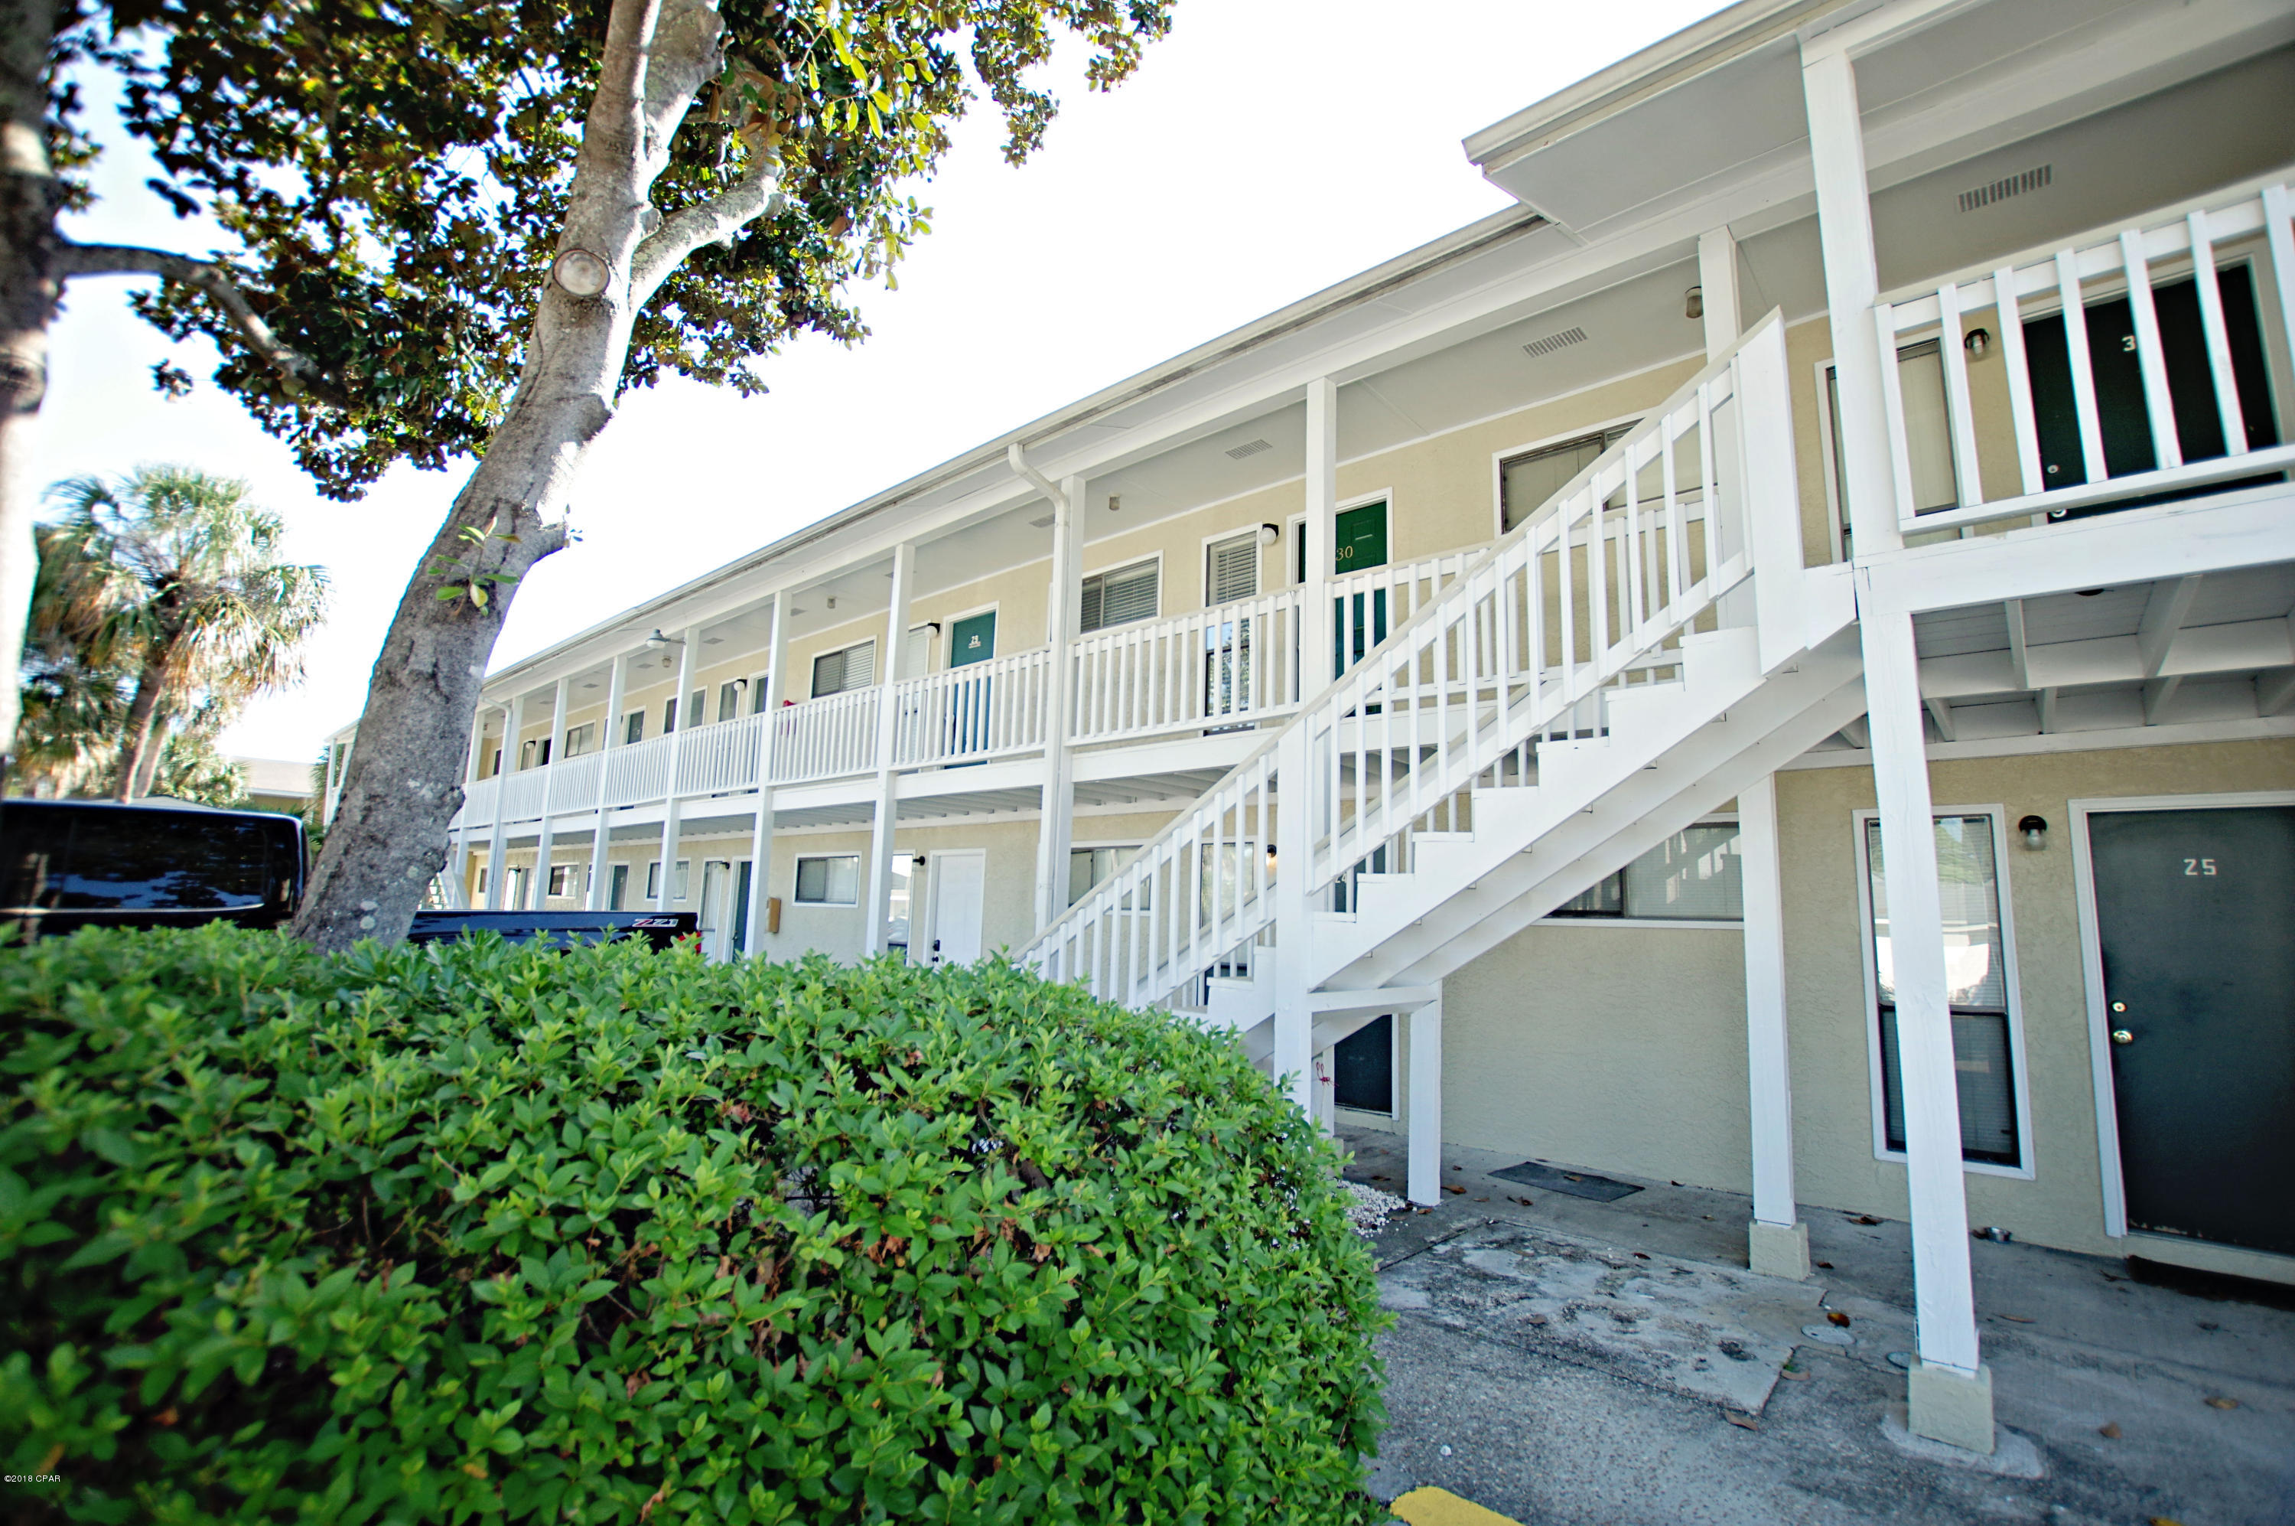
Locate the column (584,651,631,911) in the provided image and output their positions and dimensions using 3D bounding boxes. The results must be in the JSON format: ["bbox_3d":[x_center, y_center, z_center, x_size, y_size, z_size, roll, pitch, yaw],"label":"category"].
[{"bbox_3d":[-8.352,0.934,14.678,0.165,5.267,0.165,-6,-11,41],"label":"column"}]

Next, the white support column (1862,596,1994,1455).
[{"bbox_3d":[2.543,0.760,3.155,0.195,2.681,0.195,-6,-11,41],"label":"white support column"}]

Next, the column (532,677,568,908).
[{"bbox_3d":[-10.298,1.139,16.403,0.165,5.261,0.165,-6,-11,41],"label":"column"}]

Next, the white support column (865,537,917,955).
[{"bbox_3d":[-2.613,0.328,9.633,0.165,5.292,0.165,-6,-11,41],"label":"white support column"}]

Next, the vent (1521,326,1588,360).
[{"bbox_3d":[2.684,-2.758,6.281,0.380,0.025,0.170,-6,-11,41],"label":"vent"}]

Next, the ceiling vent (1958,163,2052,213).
[{"bbox_3d":[4.368,-2.913,4.867,0.380,0.025,0.170,-6,-11,41],"label":"ceiling vent"}]

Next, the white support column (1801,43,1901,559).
[{"bbox_3d":[2.609,-1.733,3.537,0.140,2.079,0.140,-6,-11,41],"label":"white support column"}]

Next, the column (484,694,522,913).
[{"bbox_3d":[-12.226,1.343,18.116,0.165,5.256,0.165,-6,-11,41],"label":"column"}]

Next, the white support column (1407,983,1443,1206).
[{"bbox_3d":[1.584,1.883,5.461,0.150,1.170,0.110,-6,-11,41],"label":"white support column"}]

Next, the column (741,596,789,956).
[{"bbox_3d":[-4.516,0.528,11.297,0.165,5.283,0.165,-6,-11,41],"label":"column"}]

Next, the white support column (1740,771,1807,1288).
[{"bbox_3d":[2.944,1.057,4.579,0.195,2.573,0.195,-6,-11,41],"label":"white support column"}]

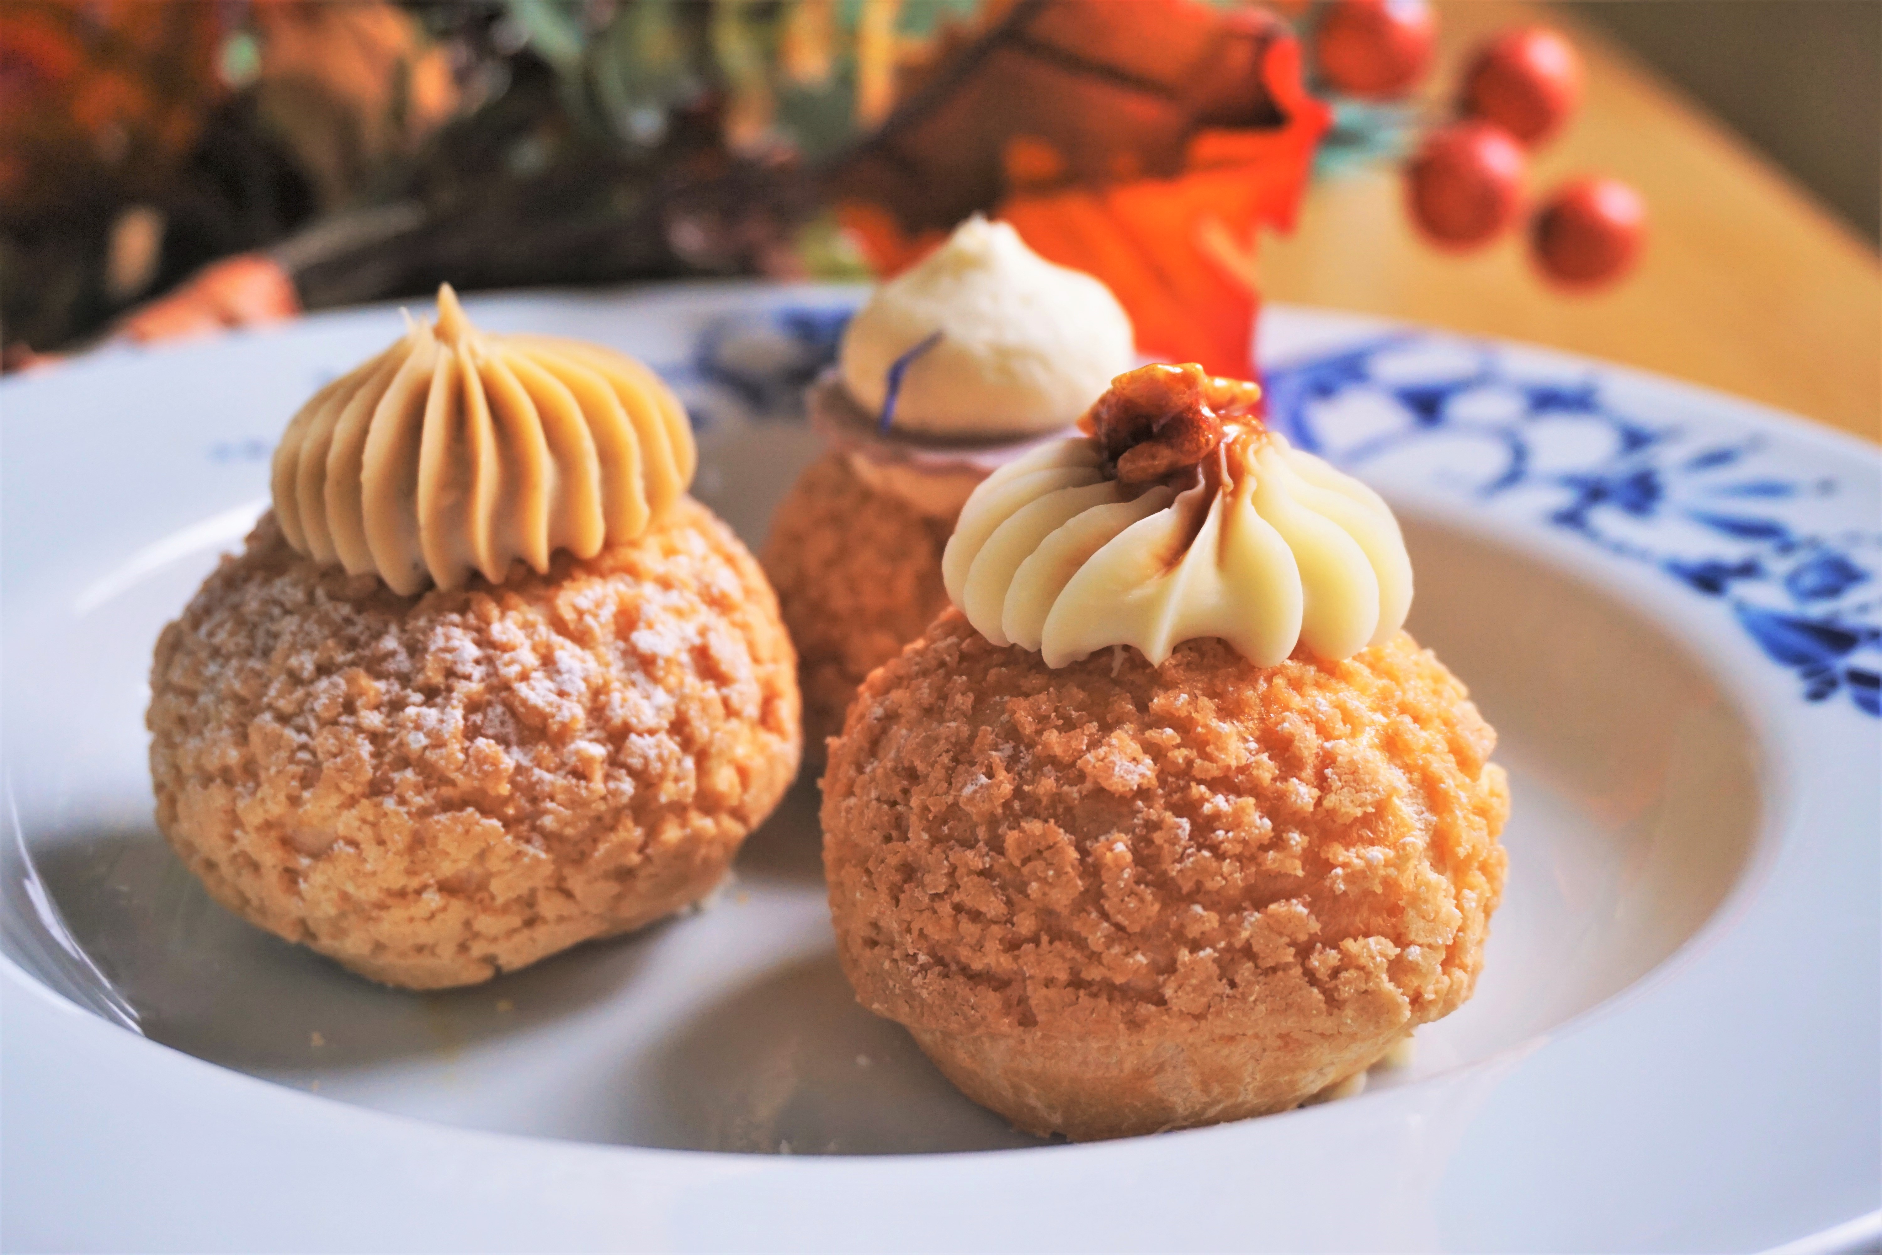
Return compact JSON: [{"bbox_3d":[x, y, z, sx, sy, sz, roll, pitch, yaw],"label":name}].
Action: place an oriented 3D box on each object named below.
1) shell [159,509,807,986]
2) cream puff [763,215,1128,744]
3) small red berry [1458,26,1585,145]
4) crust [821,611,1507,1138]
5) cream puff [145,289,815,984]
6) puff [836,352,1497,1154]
[{"bbox_3d":[-0.043,0.007,0.241,0.060,0.040,0.060,1,20,0],"label":"shell"},{"bbox_3d":[0.005,-0.014,0.272,0.053,0.059,0.053,1,20,0],"label":"cream puff"},{"bbox_3d":[0.094,-0.087,0.415,0.019,0.019,0.019,1,20,0],"label":"small red berry"},{"bbox_3d":[0.019,0.017,0.218,0.057,0.038,0.057,1,20,0],"label":"crust"},{"bbox_3d":[-0.043,-0.002,0.237,0.060,0.059,0.060,1,20,0],"label":"cream puff"},{"bbox_3d":[0.019,0.007,0.214,0.057,0.059,0.057,1,20,0],"label":"puff"}]

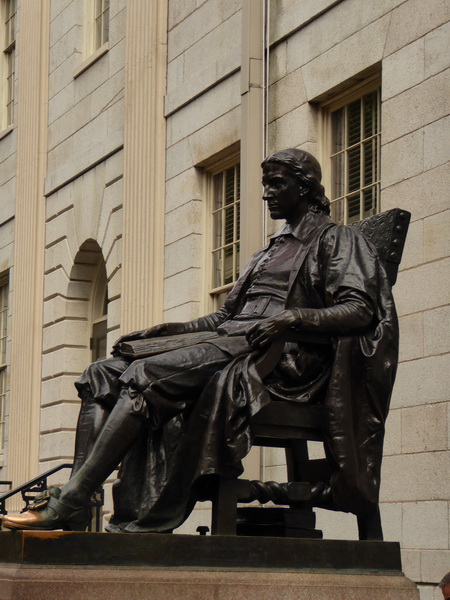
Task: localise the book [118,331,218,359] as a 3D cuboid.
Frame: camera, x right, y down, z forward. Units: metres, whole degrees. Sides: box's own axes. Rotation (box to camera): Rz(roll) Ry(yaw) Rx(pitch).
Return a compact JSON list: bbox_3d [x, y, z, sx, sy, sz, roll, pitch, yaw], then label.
[{"bbox_3d":[-0.246,0.187,7.546,0.415,0.055,0.260,-10,4,-18],"label":"book"}]

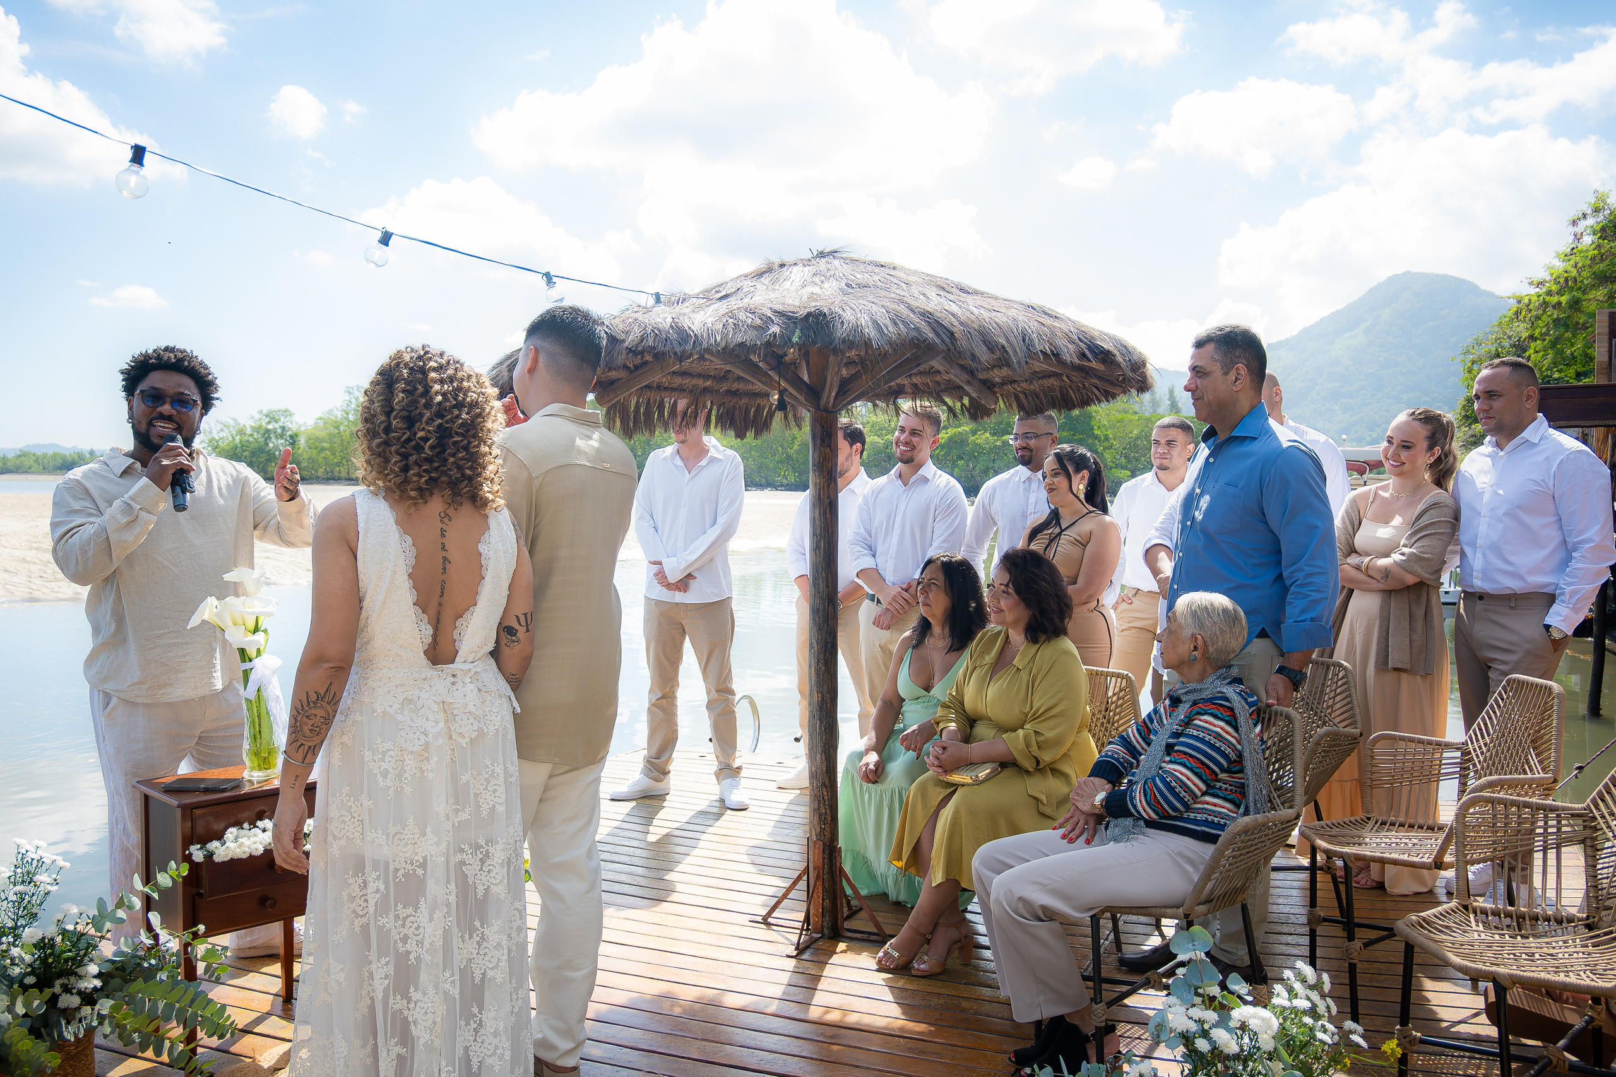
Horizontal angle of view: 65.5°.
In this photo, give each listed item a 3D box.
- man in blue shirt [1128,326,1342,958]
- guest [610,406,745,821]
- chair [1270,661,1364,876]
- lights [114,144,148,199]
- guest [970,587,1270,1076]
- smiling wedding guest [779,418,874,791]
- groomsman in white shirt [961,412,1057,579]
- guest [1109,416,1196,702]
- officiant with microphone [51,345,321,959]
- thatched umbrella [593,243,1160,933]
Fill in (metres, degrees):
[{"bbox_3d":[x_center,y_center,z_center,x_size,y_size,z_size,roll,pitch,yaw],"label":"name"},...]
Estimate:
[{"bbox_3d":[1.135,0.311,3.447,0.420,1.790,0.530,-1,3,-23],"label":"man in blue shirt"},{"bbox_3d":[-0.520,0.250,5.293,0.540,1.750,0.360,0,3,6],"label":"guest"},{"bbox_3d":[1.405,0.779,3.859,0.600,0.820,0.530,-1,3,-28],"label":"chair"},{"bbox_3d":[-0.861,-0.467,1.600,0.041,0.072,0.041,6,3,0],"label":"lights"},{"bbox_3d":[0.730,0.672,2.893,0.690,1.120,0.470,0,3,-10],"label":"guest"},{"bbox_3d":[0.100,0.286,5.546,0.500,1.660,0.350,2,4,27],"label":"smiling wedding guest"},{"bbox_3d":[0.970,0.254,5.637,0.540,1.710,0.320,1,3,16],"label":"groomsman in white shirt"},{"bbox_3d":[1.570,0.287,5.446,0.520,1.670,0.340,2,4,29],"label":"guest"},{"bbox_3d":[-1.800,0.337,3.625,0.660,1.770,0.480,-3,4,-38],"label":"officiant with microphone"},{"bbox_3d":[0.040,0.176,3.807,1.960,2.070,1.960,0,3,0],"label":"thatched umbrella"}]

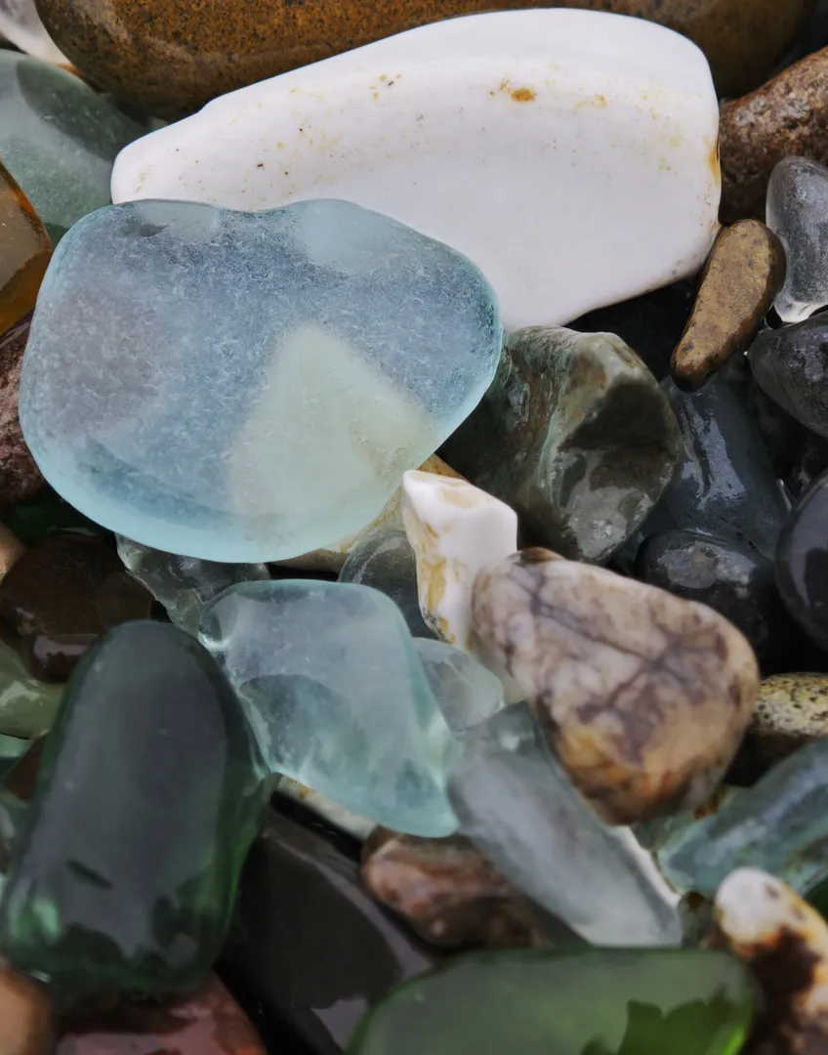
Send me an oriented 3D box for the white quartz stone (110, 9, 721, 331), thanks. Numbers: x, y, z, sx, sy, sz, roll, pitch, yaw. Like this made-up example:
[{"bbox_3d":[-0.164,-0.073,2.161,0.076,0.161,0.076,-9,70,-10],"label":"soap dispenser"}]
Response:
[{"bbox_3d":[0.001,-0.043,0.300,0.072,0.022,0.036,-16,61,-9],"label":"white quartz stone"}]

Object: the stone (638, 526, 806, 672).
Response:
[{"bbox_3d":[0.035,0.009,0.277,0.021,0.014,0.016,14,56,10],"label":"stone"}]

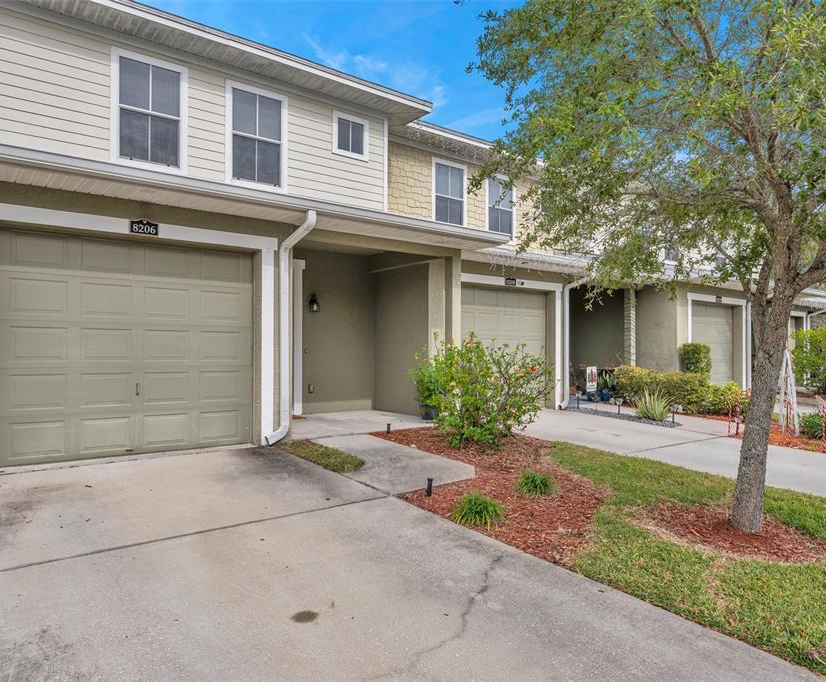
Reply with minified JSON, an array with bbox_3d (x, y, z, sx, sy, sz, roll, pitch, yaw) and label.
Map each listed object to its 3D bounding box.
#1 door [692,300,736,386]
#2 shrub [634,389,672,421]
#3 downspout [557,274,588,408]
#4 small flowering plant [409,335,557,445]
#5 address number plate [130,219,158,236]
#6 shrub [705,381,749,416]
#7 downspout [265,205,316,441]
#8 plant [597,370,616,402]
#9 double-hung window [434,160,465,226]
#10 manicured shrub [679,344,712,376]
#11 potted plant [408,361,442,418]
[{"bbox_3d":[7.552,0.241,14.542,2.700,2.420,0.080,1,-1,-37],"label":"door"},{"bbox_3d":[4.504,1.166,10.650,0.740,0.580,0.700,0,-1,23],"label":"shrub"},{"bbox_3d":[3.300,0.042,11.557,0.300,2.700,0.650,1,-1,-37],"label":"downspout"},{"bbox_3d":[1.033,0.634,8.100,1.850,1.520,1.550,0,-1,7],"label":"small flowering plant"},{"bbox_3d":[-2.923,-1.255,6.206,0.278,0.170,0.030,1,-1,-38],"label":"address number plate"},{"bbox_3d":[6.352,1.138,11.450,0.900,0.700,0.800,0,-1,29],"label":"shrub"},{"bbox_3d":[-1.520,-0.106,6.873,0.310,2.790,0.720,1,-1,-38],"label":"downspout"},{"bbox_3d":[4.474,1.052,13.150,0.400,0.740,0.400,1,-1,-37],"label":"plant"},{"bbox_3d":[0.847,-3.282,12.953,1.000,1.620,0.100,1,-1,-37],"label":"double-hung window"},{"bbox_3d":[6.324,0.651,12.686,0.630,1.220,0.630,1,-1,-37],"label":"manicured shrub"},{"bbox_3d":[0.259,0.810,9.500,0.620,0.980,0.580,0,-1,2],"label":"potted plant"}]

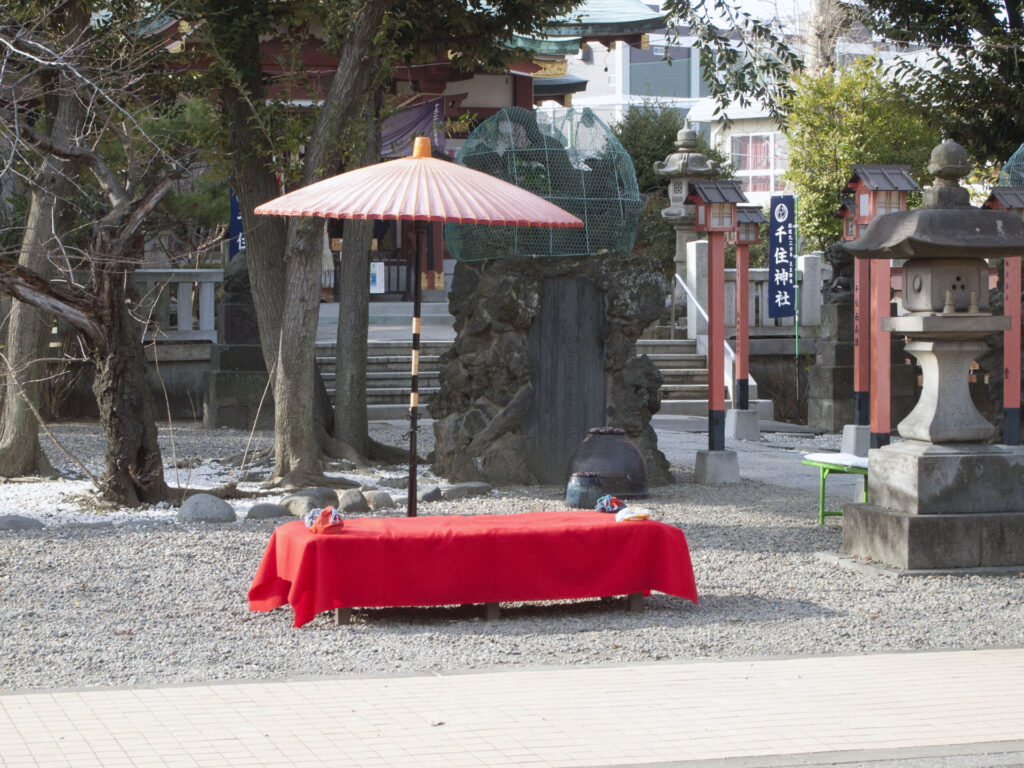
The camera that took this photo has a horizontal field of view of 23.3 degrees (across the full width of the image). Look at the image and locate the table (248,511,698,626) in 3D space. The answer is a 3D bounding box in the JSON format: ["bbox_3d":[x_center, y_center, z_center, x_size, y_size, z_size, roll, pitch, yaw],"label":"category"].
[{"bbox_3d":[-0.181,0.885,11.953,1.906,0.406,0.756,-1,2,-19],"label":"table"}]

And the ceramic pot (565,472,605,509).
[{"bbox_3d":[0.514,0.746,17.512,0.263,0.230,0.263,0,2,0],"label":"ceramic pot"}]

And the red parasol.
[{"bbox_3d":[-0.475,-0.133,12.750,1.680,2.260,1.680,2,3,0],"label":"red parasol"}]

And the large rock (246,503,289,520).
[{"bbox_3d":[-1.581,0.811,16.168,0.300,0.100,0.220,-1,3,-12],"label":"large rock"}]

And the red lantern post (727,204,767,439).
[{"bbox_3d":[2.217,-0.664,23.900,0.380,2.100,0.340,-1,3,-18],"label":"red lantern post"}]

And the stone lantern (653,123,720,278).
[{"bbox_3d":[2.409,-2.300,34.112,0.819,2.550,0.787,-1,2,-15],"label":"stone lantern"}]

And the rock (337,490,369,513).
[{"bbox_3d":[-1.060,0.773,16.617,0.220,0.135,0.200,0,3,0],"label":"rock"}]

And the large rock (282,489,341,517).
[{"bbox_3d":[-1.381,0.799,17.025,0.378,0.164,0.268,-1,2,-16],"label":"large rock"}]

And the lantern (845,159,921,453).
[{"bbox_3d":[2.482,-0.381,16.693,0.422,2.170,0.378,-1,2,-16],"label":"lantern"}]

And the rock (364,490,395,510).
[{"bbox_3d":[-0.929,0.805,17.357,0.202,0.124,0.173,-1,2,-16],"label":"rock"}]

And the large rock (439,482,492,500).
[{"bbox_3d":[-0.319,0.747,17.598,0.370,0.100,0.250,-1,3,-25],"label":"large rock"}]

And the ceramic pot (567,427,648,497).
[{"bbox_3d":[0.713,0.576,18.593,0.611,0.482,0.611,0,2,0],"label":"ceramic pot"}]

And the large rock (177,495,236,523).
[{"bbox_3d":[-1.958,0.784,15.976,0.360,0.170,0.290,0,3,0],"label":"large rock"}]

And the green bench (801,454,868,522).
[{"bbox_3d":[2.316,0.683,15.452,0.380,0.420,1.350,-1,3,-24],"label":"green bench"}]

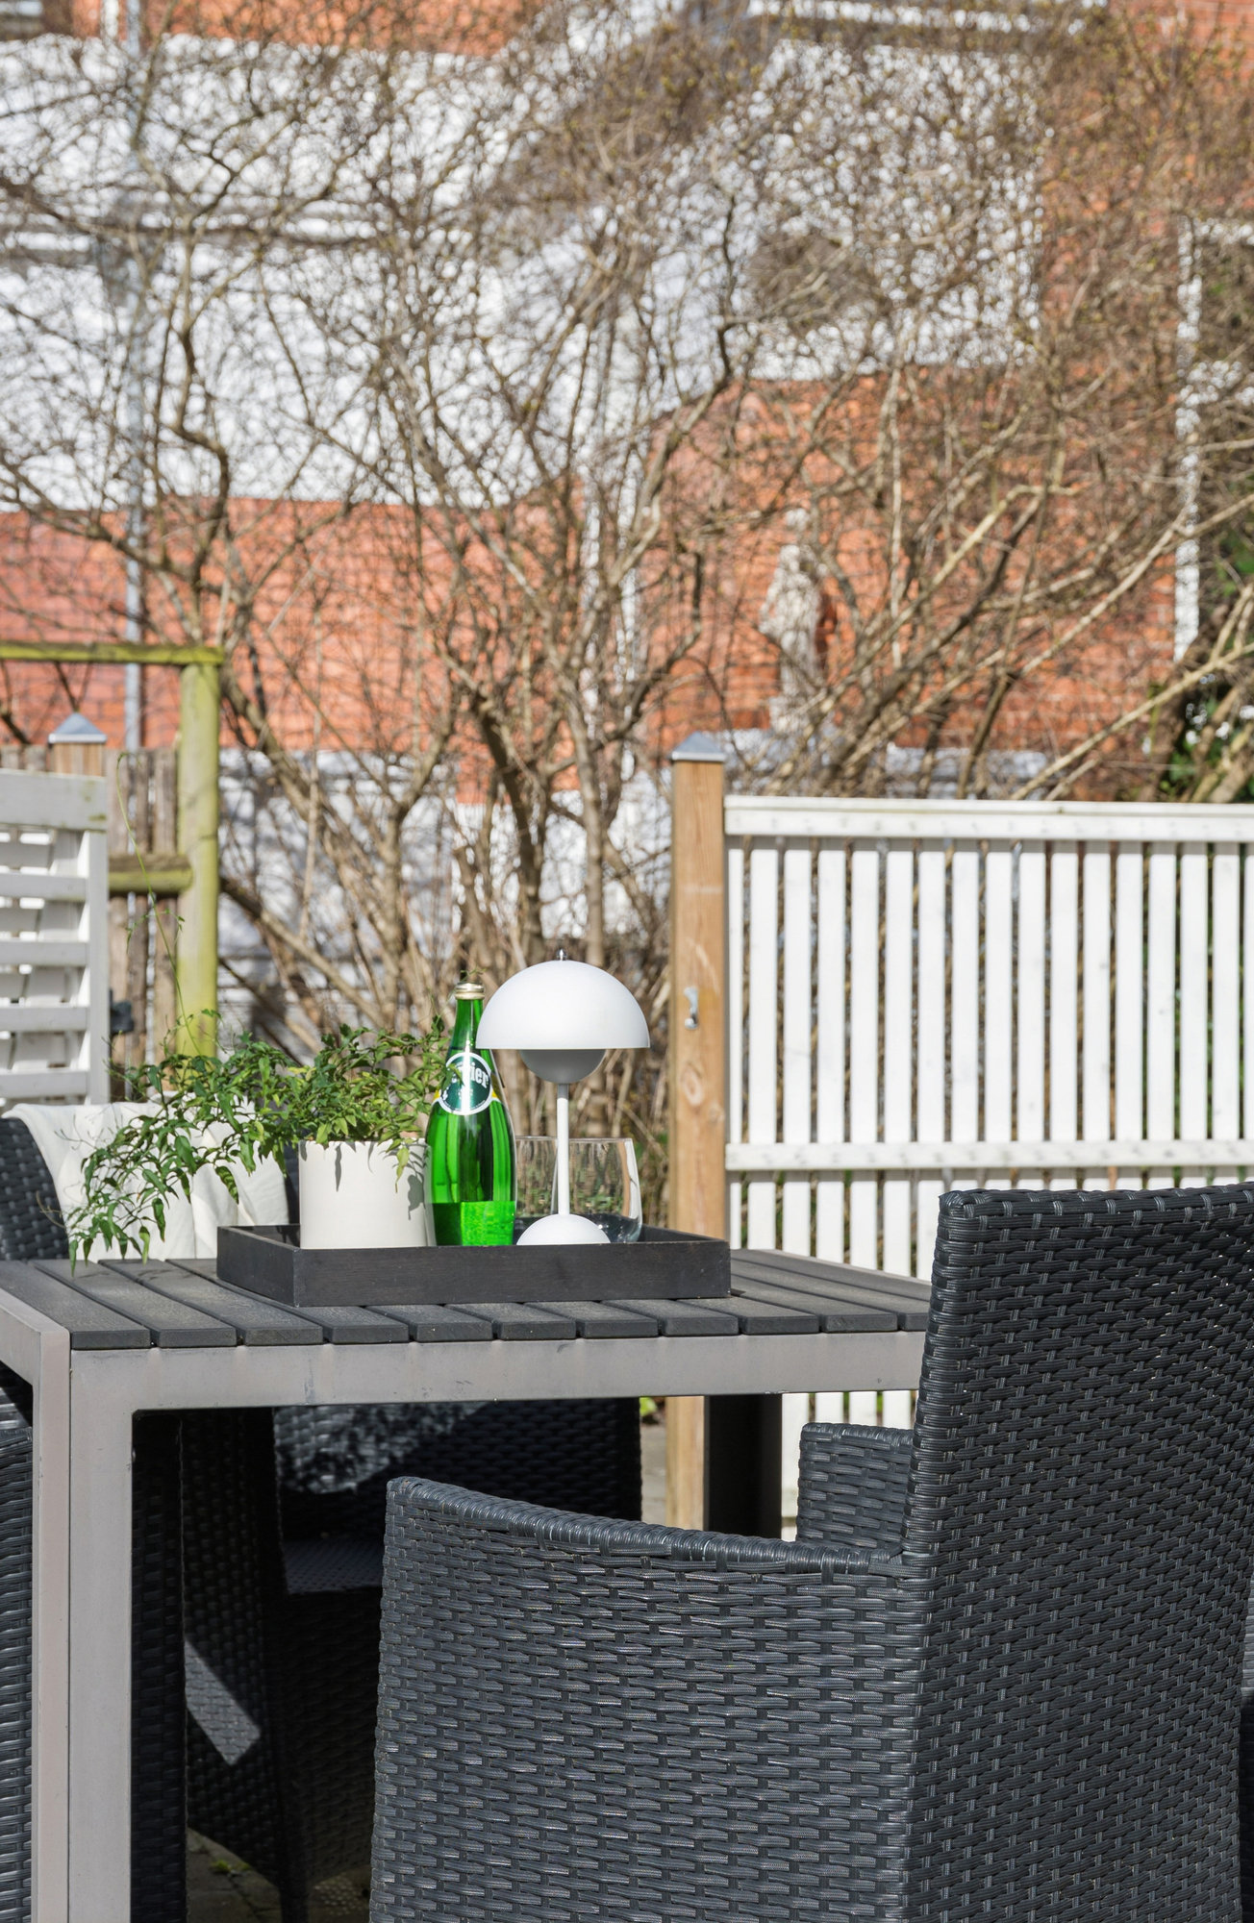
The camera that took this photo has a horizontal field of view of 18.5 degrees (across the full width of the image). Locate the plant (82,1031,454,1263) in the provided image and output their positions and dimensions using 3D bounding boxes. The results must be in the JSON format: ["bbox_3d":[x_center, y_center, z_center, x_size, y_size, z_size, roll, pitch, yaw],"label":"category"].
[{"bbox_3d":[-0.335,0.170,3.500,0.345,0.240,0.250,0,-1,0],"label":"plant"}]

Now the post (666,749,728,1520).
[{"bbox_3d":[0.120,0.335,6.760,0.083,1.470,0.083,0,-1,-15],"label":"post"}]

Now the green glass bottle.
[{"bbox_3d":[-0.145,0.155,3.580,0.084,0.276,0.084,0,-1,0],"label":"green glass bottle"}]

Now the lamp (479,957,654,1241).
[{"bbox_3d":[-0.058,0.142,3.550,0.160,0.298,0.160,0,-1,0],"label":"lamp"}]

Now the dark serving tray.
[{"bbox_3d":[-0.148,0.276,3.563,0.400,0.050,0.345,0,-1,-15],"label":"dark serving tray"}]

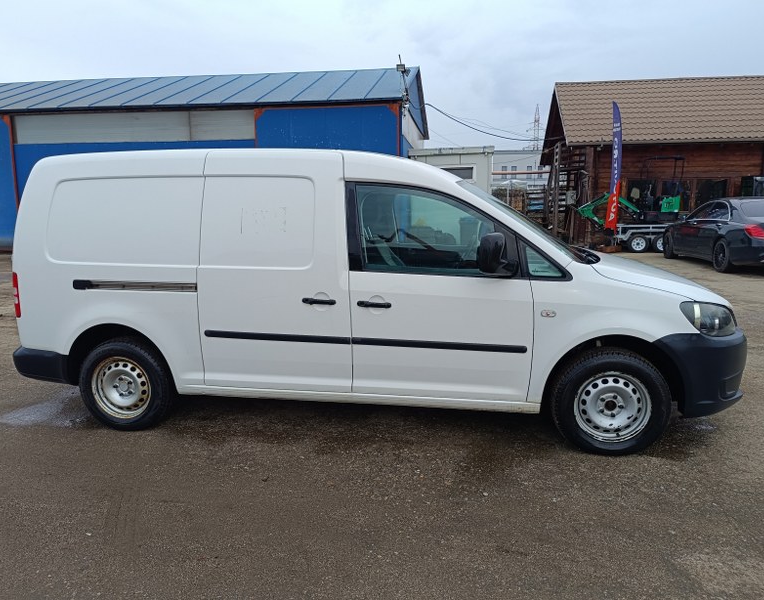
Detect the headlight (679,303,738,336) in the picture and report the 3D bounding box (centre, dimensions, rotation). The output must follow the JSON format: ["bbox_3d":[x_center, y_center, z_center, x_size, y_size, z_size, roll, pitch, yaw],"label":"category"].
[{"bbox_3d":[1.860,0.092,3.167,0.440,0.220,0.400,1,10,9],"label":"headlight"}]

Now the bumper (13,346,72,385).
[{"bbox_3d":[-2.194,0.292,4.483,0.640,0.280,1.760,1,10,9],"label":"bumper"}]

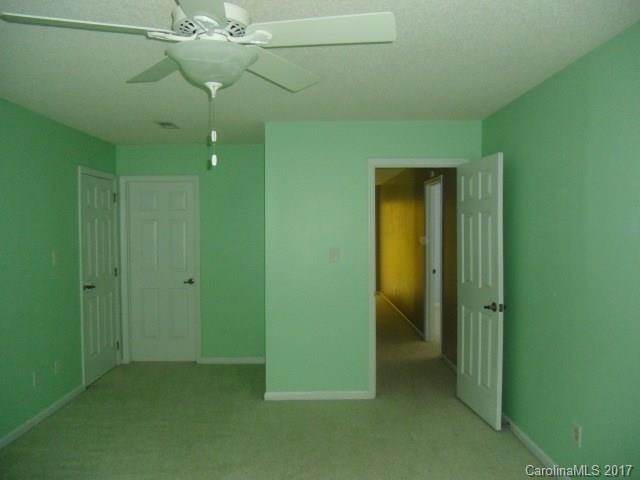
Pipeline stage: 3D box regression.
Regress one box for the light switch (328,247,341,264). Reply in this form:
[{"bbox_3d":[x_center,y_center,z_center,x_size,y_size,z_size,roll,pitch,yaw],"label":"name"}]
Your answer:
[{"bbox_3d":[0.128,0.141,4.378,0.086,0.125,0.012,0,2,0],"label":"light switch"}]

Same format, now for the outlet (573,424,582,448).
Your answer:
[{"bbox_3d":[1.435,1.103,2.801,0.012,0.124,0.082,0,2,0],"label":"outlet"}]

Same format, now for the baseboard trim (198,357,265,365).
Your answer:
[{"bbox_3d":[-0.934,1.345,5.574,0.800,0.078,0.018,0,2,0],"label":"baseboard trim"}]

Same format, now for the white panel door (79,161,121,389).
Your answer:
[{"bbox_3d":[-2.280,0.353,5.112,0.110,2.104,0.873,0,2,0],"label":"white panel door"}]

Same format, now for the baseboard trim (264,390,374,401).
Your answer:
[{"bbox_3d":[-0.020,1.371,4.407,0.920,0.076,0.018,0,2,0],"label":"baseboard trim"}]

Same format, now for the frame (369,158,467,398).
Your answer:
[{"bbox_3d":[0.864,0.350,4.440,0.860,2.104,0.125,0,2,0],"label":"frame"}]

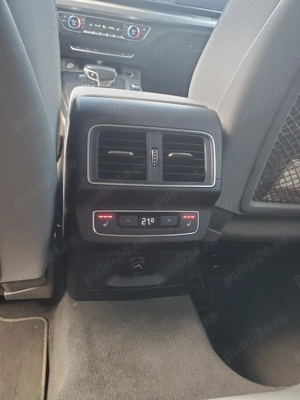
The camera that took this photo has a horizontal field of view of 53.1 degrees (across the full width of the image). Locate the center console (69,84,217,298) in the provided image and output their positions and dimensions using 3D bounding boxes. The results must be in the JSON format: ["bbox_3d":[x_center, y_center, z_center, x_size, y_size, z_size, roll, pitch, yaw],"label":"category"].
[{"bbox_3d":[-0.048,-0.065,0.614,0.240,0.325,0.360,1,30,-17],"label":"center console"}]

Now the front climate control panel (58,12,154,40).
[{"bbox_3d":[-0.141,-0.518,0.919,0.280,0.060,0.030,1,3,-17],"label":"front climate control panel"}]

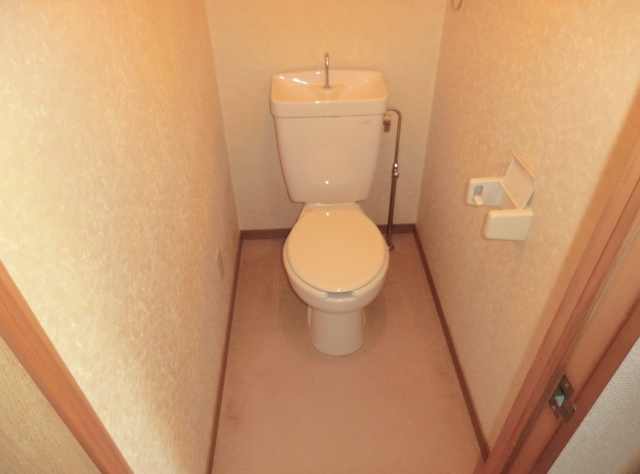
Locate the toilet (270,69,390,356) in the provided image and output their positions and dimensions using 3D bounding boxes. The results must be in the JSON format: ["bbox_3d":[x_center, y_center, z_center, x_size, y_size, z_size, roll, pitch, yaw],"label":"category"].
[{"bbox_3d":[0.044,-0.067,1.600,0.395,0.805,0.742,-2,39,-1],"label":"toilet"}]

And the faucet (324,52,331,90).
[{"bbox_3d":[0.027,-0.568,1.527,0.022,0.130,0.060,-2,39,-1],"label":"faucet"}]

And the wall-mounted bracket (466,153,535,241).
[{"bbox_3d":[0.428,-0.096,1.067,0.105,0.140,0.170,-2,39,-1],"label":"wall-mounted bracket"}]

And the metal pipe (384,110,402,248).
[{"bbox_3d":[0.291,-0.215,1.870,0.087,0.690,0.045,-2,39,-1],"label":"metal pipe"}]

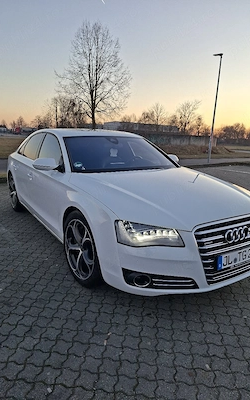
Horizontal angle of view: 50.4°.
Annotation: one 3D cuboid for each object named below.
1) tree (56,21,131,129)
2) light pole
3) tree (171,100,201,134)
[{"bbox_3d":[-2.540,-9.247,22.330,6.721,10.300,6.721,0,13,-7],"label":"tree"},{"bbox_3d":[4.997,-5.082,15.095,0.620,5.920,0.220,2,13,0],"label":"light pole"},{"bbox_3d":[13.653,-16.710,58.174,6.689,9.580,6.689,5,13,12],"label":"tree"}]

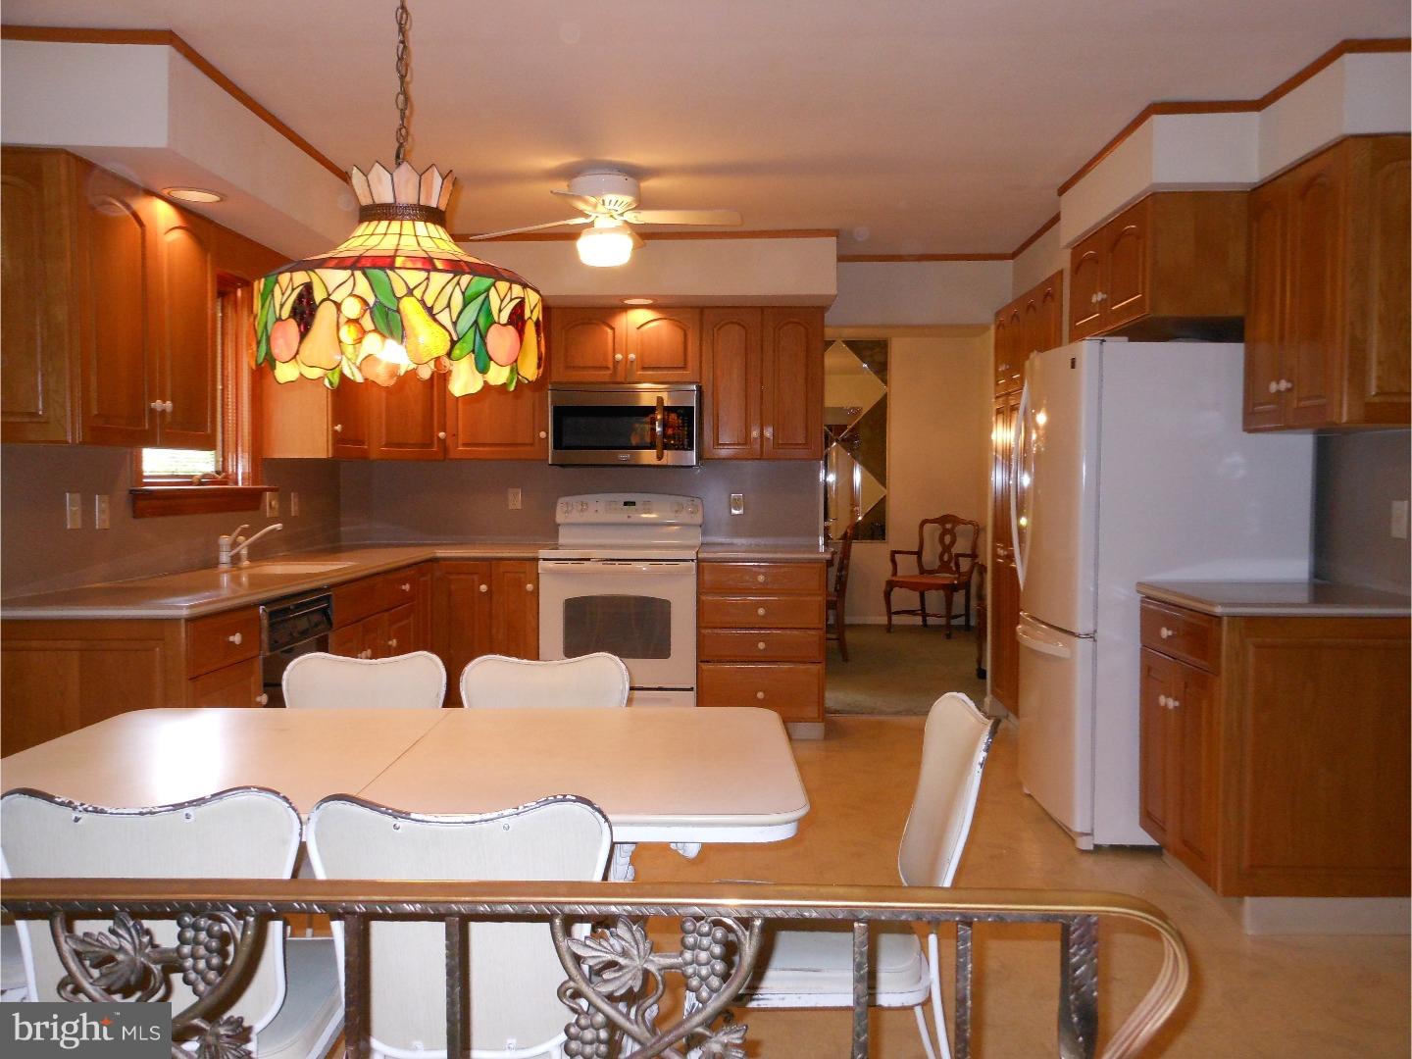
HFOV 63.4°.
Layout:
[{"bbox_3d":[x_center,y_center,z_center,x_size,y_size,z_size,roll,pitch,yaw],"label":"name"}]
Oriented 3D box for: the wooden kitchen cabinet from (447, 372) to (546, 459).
[{"bbox_3d":[-1.043,-0.737,5.895,0.524,0.763,0.320,0,2,2],"label":"wooden kitchen cabinet"}]

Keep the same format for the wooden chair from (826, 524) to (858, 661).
[{"bbox_3d":[0.774,0.432,8.216,0.570,0.970,0.500,0,2,1],"label":"wooden chair"}]

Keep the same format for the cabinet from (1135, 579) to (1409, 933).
[{"bbox_3d":[1.735,0.647,3.441,0.650,0.914,0.690,0,2,1],"label":"cabinet"}]

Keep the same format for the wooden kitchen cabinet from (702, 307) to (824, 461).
[{"bbox_3d":[0.288,-0.732,5.866,0.604,0.762,0.330,0,2,1],"label":"wooden kitchen cabinet"}]

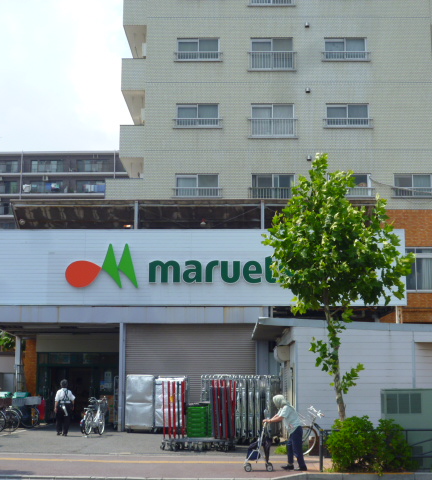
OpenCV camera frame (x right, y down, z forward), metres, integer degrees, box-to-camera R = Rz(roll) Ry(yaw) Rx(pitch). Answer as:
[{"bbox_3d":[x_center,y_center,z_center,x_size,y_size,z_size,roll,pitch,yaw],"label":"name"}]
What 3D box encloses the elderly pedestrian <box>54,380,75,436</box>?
[{"bbox_3d":[-4.333,4.801,25.021,0.560,1.640,0.400,0,-9,-2],"label":"elderly pedestrian"}]

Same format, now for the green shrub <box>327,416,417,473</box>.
[{"bbox_3d":[2.803,3.650,15.866,1.580,1.060,1.100,0,-9,0],"label":"green shrub"}]

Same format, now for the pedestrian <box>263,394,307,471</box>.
[{"bbox_3d":[1.251,3.495,15.869,0.800,1.360,0.500,0,-9,-2],"label":"pedestrian"}]

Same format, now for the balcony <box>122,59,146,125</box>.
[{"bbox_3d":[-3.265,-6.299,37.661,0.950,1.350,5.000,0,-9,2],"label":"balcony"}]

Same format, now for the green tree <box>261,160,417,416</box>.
[{"bbox_3d":[2.285,1.243,16.206,2.700,5.920,2.600,0,-9,0],"label":"green tree"}]

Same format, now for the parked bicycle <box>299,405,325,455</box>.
[{"bbox_3d":[2.431,4.172,19.116,1.720,1.050,0.560,2,-9,-12],"label":"parked bicycle"}]

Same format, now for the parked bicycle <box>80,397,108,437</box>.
[{"bbox_3d":[-3.526,5.186,25.644,0.570,1.080,1.720,-2,-9,12],"label":"parked bicycle"}]

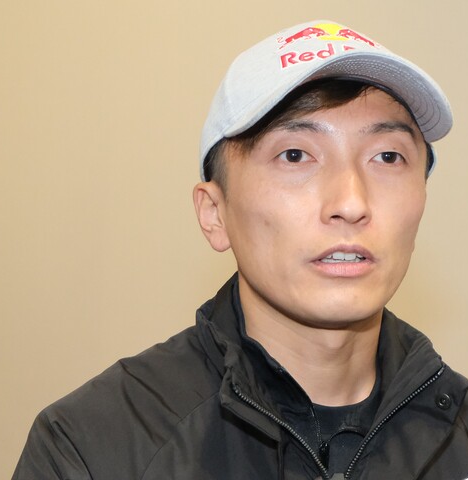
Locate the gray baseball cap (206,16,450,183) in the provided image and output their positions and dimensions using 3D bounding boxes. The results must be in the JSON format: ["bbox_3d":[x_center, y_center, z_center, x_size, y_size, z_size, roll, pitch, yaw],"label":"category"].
[{"bbox_3d":[0.068,-0.114,1.000,0.180,0.138,0.262,2,-20,-12],"label":"gray baseball cap"}]

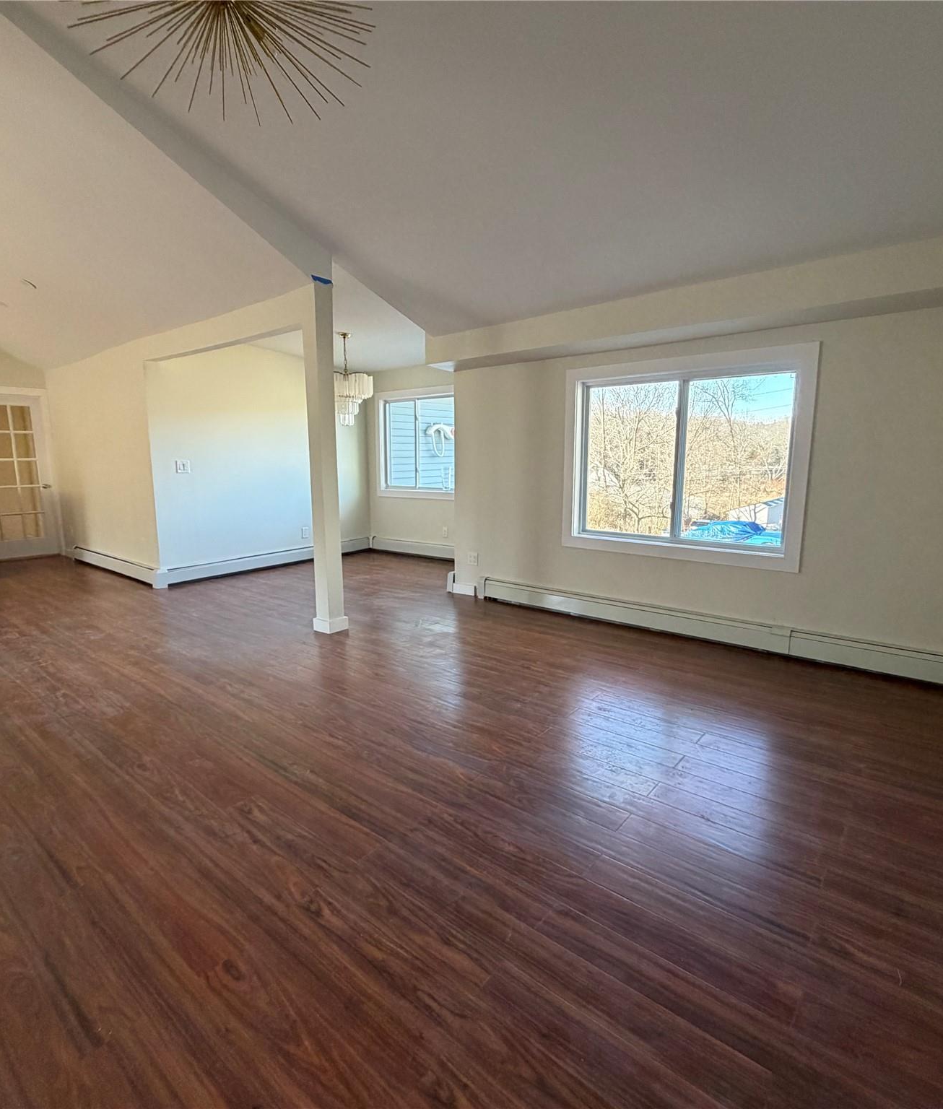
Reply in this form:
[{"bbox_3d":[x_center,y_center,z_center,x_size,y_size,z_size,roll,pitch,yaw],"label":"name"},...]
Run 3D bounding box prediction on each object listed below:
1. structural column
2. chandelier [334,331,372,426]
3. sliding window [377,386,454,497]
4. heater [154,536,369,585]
[{"bbox_3d":[-1.063,-0.648,4.338,0.172,2.464,0.172,8,12,39],"label":"structural column"},{"bbox_3d":[-1.215,-1.696,5.817,0.510,0.880,0.510,8,12,39],"label":"chandelier"},{"bbox_3d":[-0.635,-1.373,7.503,1.480,1.340,0.110,8,12,39],"label":"sliding window"},{"bbox_3d":[-2.240,0.052,7.078,0.075,0.190,2.890,7,12,37],"label":"heater"}]

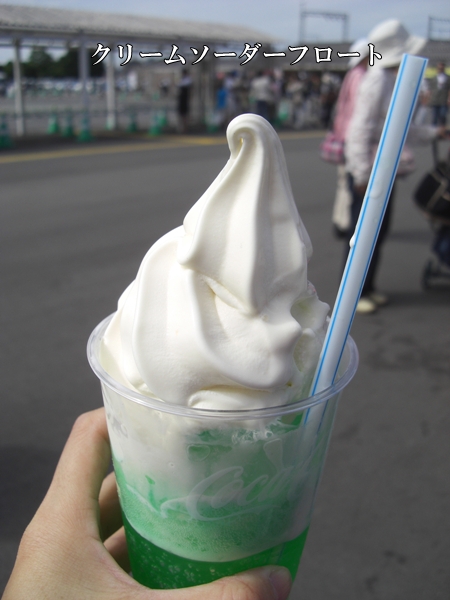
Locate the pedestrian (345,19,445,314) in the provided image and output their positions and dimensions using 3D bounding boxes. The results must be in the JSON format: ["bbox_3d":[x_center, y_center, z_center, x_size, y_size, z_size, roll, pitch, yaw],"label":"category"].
[{"bbox_3d":[0.938,-0.718,3.612,0.500,1.590,0.450,4,19,12],"label":"pedestrian"}]

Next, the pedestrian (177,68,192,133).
[{"bbox_3d":[-1.075,-5.338,17.223,0.360,1.630,0.440,-5,20,-21],"label":"pedestrian"}]

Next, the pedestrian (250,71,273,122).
[{"bbox_3d":[1.146,-5.855,18.837,0.540,1.670,0.360,6,19,13],"label":"pedestrian"}]

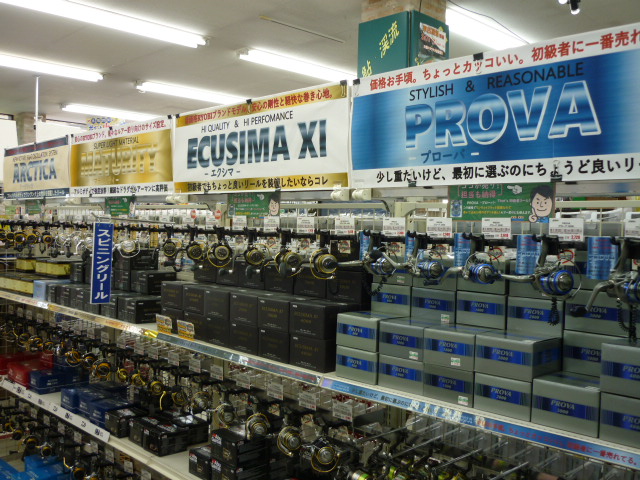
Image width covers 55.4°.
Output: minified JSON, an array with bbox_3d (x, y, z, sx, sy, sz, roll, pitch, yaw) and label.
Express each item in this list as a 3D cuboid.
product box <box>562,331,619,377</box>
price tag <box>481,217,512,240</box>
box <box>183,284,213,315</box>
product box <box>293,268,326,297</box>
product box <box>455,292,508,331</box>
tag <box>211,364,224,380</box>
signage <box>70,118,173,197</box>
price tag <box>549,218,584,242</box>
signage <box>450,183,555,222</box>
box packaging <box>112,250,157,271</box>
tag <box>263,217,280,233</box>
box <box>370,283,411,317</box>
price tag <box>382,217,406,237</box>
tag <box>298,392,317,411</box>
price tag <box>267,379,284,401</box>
[{"bbox_3d":[0.668,0.260,1.425,0.138,0.096,0.143,3,3,43],"label":"product box"},{"bbox_3d":[0.394,-0.025,1.362,0.069,0.045,0.006,2,3,43],"label":"price tag"},{"bbox_3d":[-0.418,0.220,2.274,0.142,0.098,0.113,2,3,43],"label":"box"},{"bbox_3d":[0.017,0.132,1.954,0.138,0.087,0.138,2,2,44],"label":"product box"},{"bbox_3d":[0.425,0.169,1.509,0.128,0.081,0.113,2,2,44],"label":"product box"},{"bbox_3d":[-0.382,0.495,2.273,0.077,0.049,0.006,3,3,43],"label":"tag"},{"bbox_3d":[-0.904,-0.348,2.708,0.910,0.309,0.012,2,3,43],"label":"signage"},{"bbox_3d":[0.500,-0.021,1.236,0.070,0.045,0.005,2,2,44],"label":"price tag"},{"bbox_3d":[0.428,-0.093,1.466,0.274,0.105,0.008,2,3,43],"label":"signage"},{"bbox_3d":[-0.860,0.090,2.860,0.145,0.088,0.141,3,3,43],"label":"box packaging"},{"bbox_3d":[-0.148,-0.048,1.876,0.069,0.045,0.006,2,3,43],"label":"tag"},{"bbox_3d":[0.253,0.171,1.812,0.138,0.084,0.143,3,3,43],"label":"box"},{"bbox_3d":[0.189,-0.034,1.557,0.069,0.047,0.006,2,3,43],"label":"price tag"},{"bbox_3d":[-0.038,0.516,1.952,0.077,0.049,0.006,3,3,43],"label":"tag"},{"bbox_3d":[-0.150,0.508,2.056,0.077,0.049,0.006,3,3,43],"label":"price tag"}]

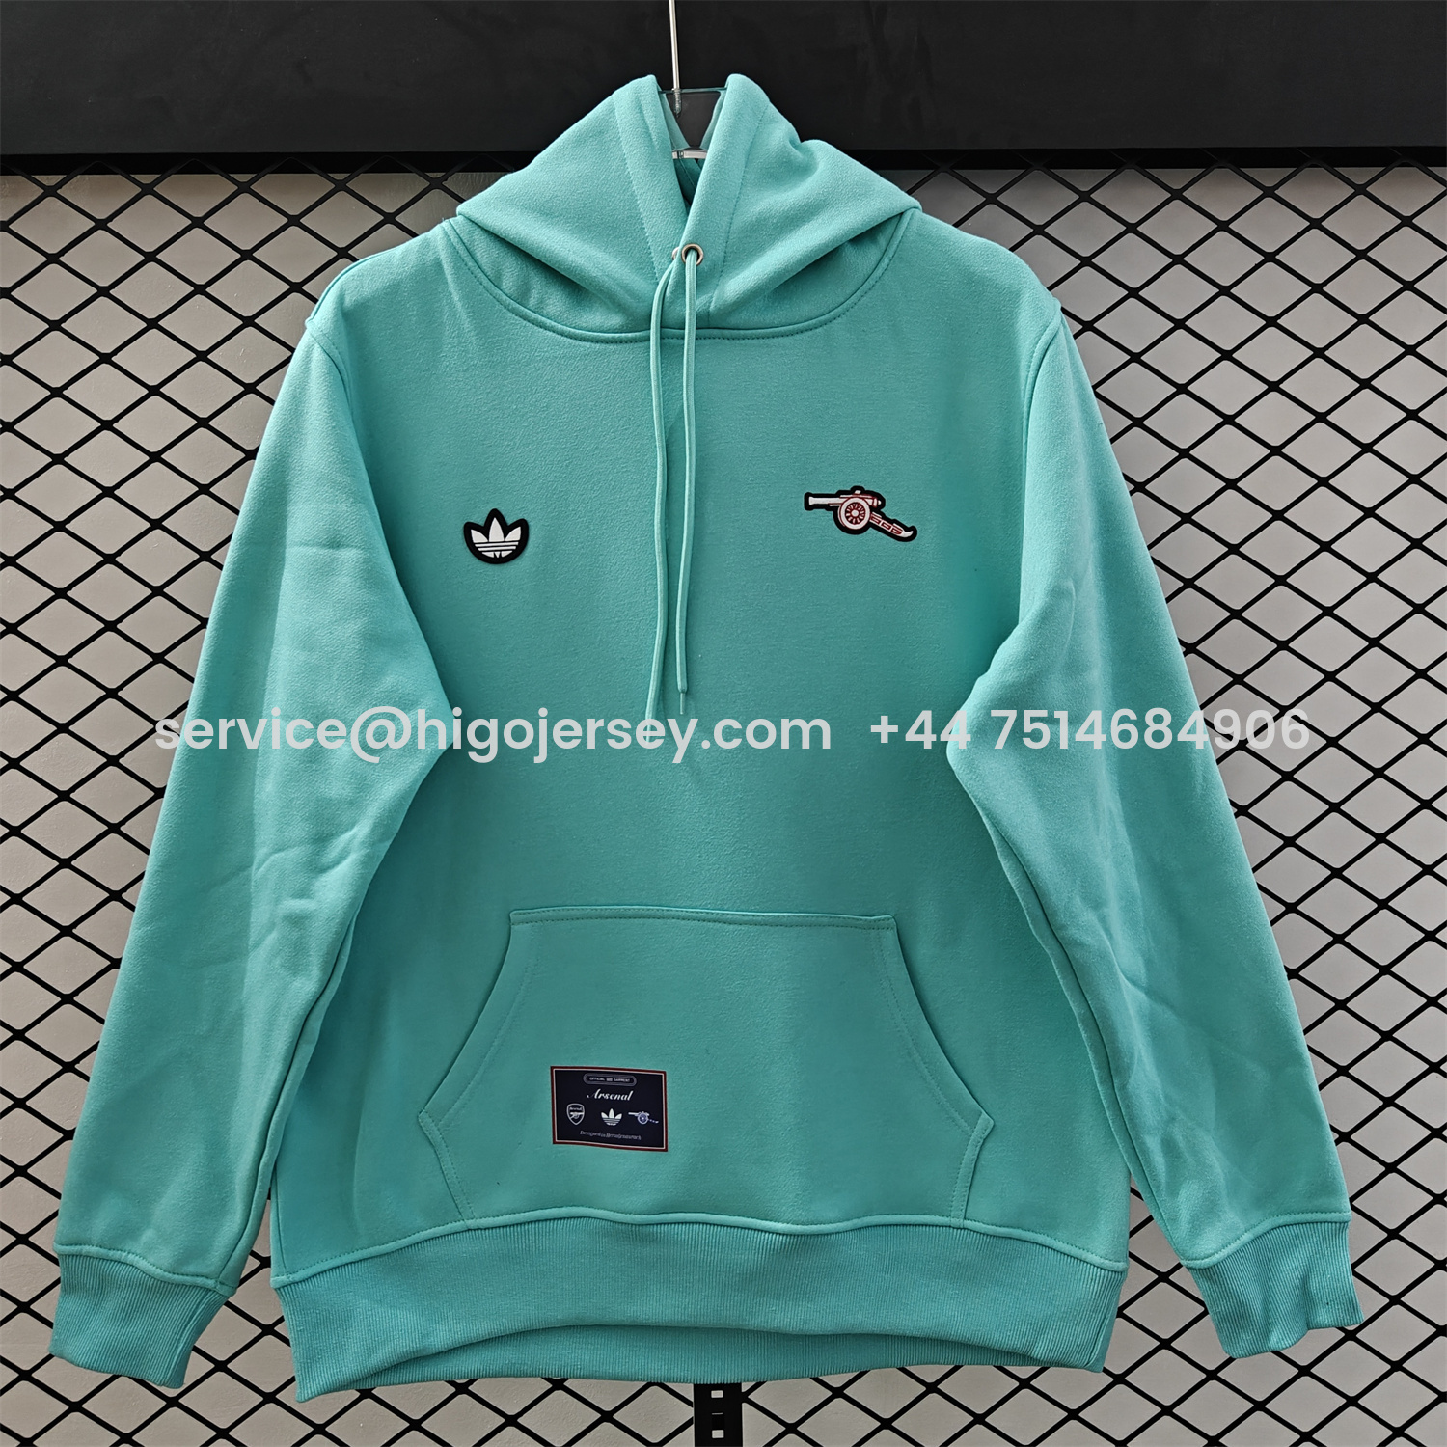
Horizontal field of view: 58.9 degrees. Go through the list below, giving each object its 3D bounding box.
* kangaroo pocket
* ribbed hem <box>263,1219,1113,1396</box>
[{"bbox_3d":[-0.011,0.203,0.760,0.343,0.191,0.040,-1,0,-2],"label":"kangaroo pocket"},{"bbox_3d":[-0.014,0.350,0.782,0.520,0.122,0.090,-1,0,-2],"label":"ribbed hem"}]

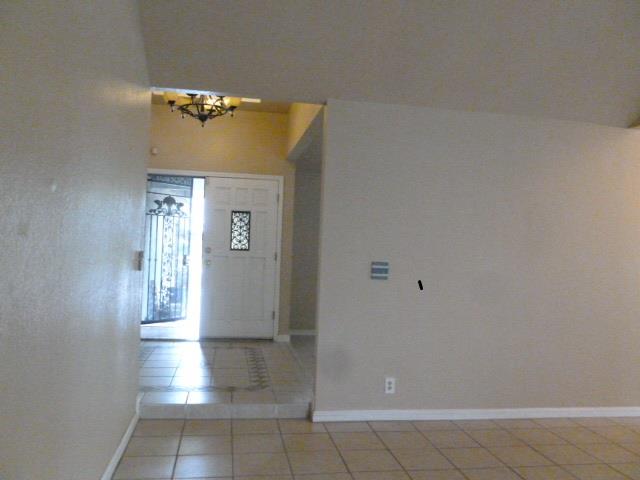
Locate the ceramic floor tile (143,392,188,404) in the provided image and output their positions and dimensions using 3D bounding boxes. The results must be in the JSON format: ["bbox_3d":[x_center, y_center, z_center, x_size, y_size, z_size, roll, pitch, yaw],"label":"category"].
[{"bbox_3d":[-1.166,1.193,3.888,0.320,0.010,0.325,2,-1,-9],"label":"ceramic floor tile"}]

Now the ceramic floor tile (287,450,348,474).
[{"bbox_3d":[-0.022,1.318,3.060,0.318,0.010,0.318,2,-1,-9],"label":"ceramic floor tile"}]

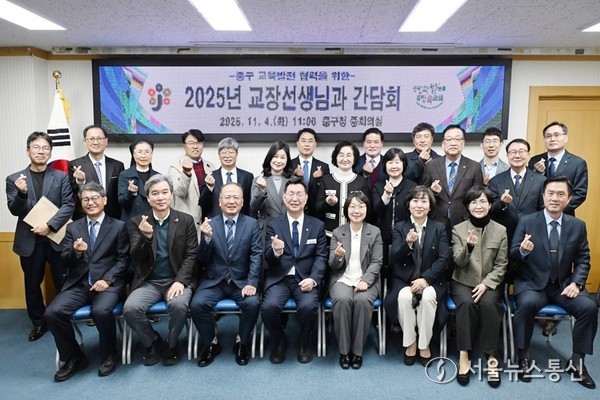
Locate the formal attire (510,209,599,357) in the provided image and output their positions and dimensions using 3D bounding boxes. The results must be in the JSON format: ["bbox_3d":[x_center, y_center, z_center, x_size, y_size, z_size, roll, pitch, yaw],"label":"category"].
[{"bbox_3d":[1.799,0.567,3.113,0.580,0.960,0.630,2,7,14],"label":"formal attire"}]

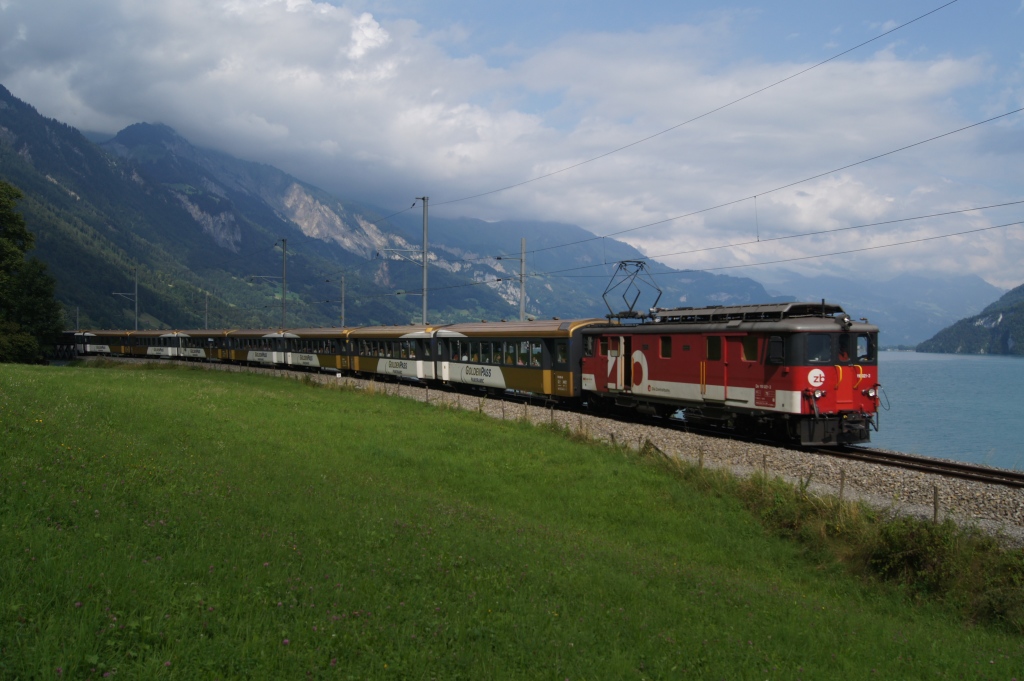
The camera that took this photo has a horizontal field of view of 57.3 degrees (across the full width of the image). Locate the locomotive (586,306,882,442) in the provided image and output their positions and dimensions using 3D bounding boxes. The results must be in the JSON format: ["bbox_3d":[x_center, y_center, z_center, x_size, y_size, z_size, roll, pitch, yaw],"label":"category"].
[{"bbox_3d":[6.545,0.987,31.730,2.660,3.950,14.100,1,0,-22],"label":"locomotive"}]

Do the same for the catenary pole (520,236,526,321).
[{"bbox_3d":[0.642,-1.312,53.991,0.250,9.120,0.250,1,0,-25],"label":"catenary pole"}]

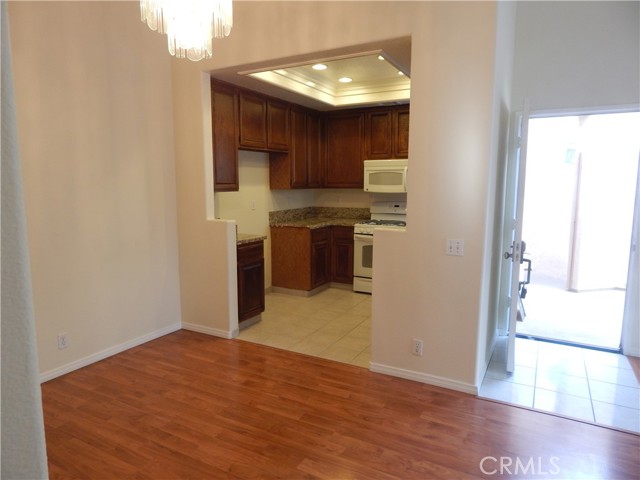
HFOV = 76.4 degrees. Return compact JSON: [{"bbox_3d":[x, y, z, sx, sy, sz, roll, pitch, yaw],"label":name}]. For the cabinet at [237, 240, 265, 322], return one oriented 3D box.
[{"bbox_3d":[-0.949,0.388,4.188,0.642,0.804,0.458,4,9,29],"label":"cabinet"}]

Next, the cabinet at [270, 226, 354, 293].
[{"bbox_3d":[0.052,0.192,5.643,0.973,0.818,1.118,4,9,29],"label":"cabinet"}]

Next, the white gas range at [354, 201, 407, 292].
[{"bbox_3d":[0.928,0.101,5.401,0.762,1.177,0.656,4,9,29],"label":"white gas range"}]

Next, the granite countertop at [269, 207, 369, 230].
[{"bbox_3d":[0.040,-0.304,5.574,0.987,0.204,1.149,4,9,29],"label":"granite countertop"}]

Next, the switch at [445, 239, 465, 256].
[{"bbox_3d":[0.899,0.051,2.700,0.116,0.115,0.010,4,9,29],"label":"switch"}]

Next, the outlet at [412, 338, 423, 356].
[{"bbox_3d":[0.699,0.773,2.913,0.070,0.115,0.008,4,9,29],"label":"outlet"}]

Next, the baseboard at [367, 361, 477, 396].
[{"bbox_3d":[0.726,0.991,2.923,0.781,0.076,0.014,4,9,29],"label":"baseboard"}]

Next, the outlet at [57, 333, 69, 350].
[{"bbox_3d":[-1.915,0.753,3.036,0.008,0.115,0.070,4,9,29],"label":"outlet"}]

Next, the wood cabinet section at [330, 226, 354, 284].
[{"bbox_3d":[0.443,0.182,5.736,0.336,0.783,0.580,4,9,28],"label":"wood cabinet section"}]

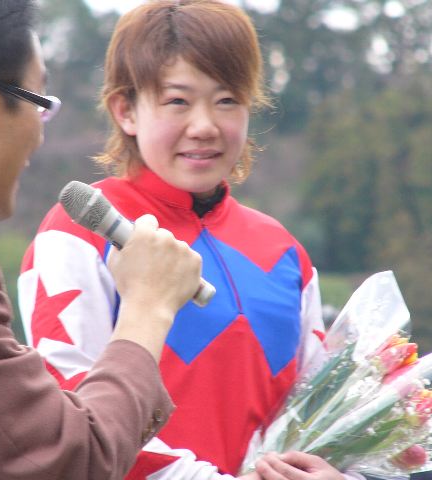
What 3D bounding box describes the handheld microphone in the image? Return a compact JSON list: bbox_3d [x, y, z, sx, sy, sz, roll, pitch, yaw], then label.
[{"bbox_3d":[-0.086,0.004,6.550,0.202,0.047,0.047,37,0,-9],"label":"handheld microphone"}]

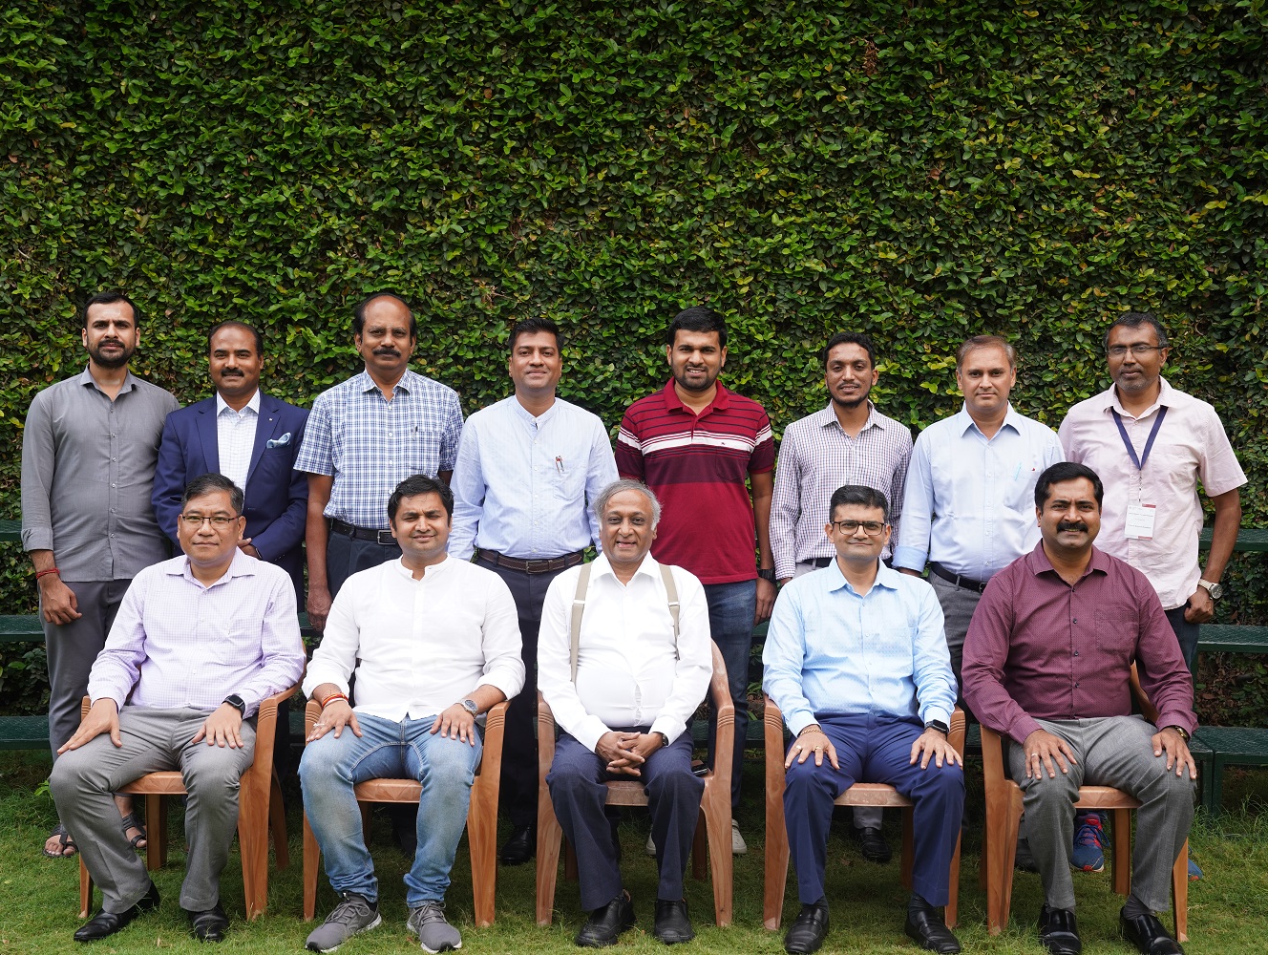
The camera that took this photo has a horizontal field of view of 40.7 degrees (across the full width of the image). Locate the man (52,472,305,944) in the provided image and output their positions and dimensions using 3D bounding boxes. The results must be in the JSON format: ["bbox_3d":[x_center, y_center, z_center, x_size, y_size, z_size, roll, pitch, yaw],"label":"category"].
[{"bbox_3d":[-1.296,0.618,4.965,0.603,1.250,0.693,0,4,-1],"label":"man"}]

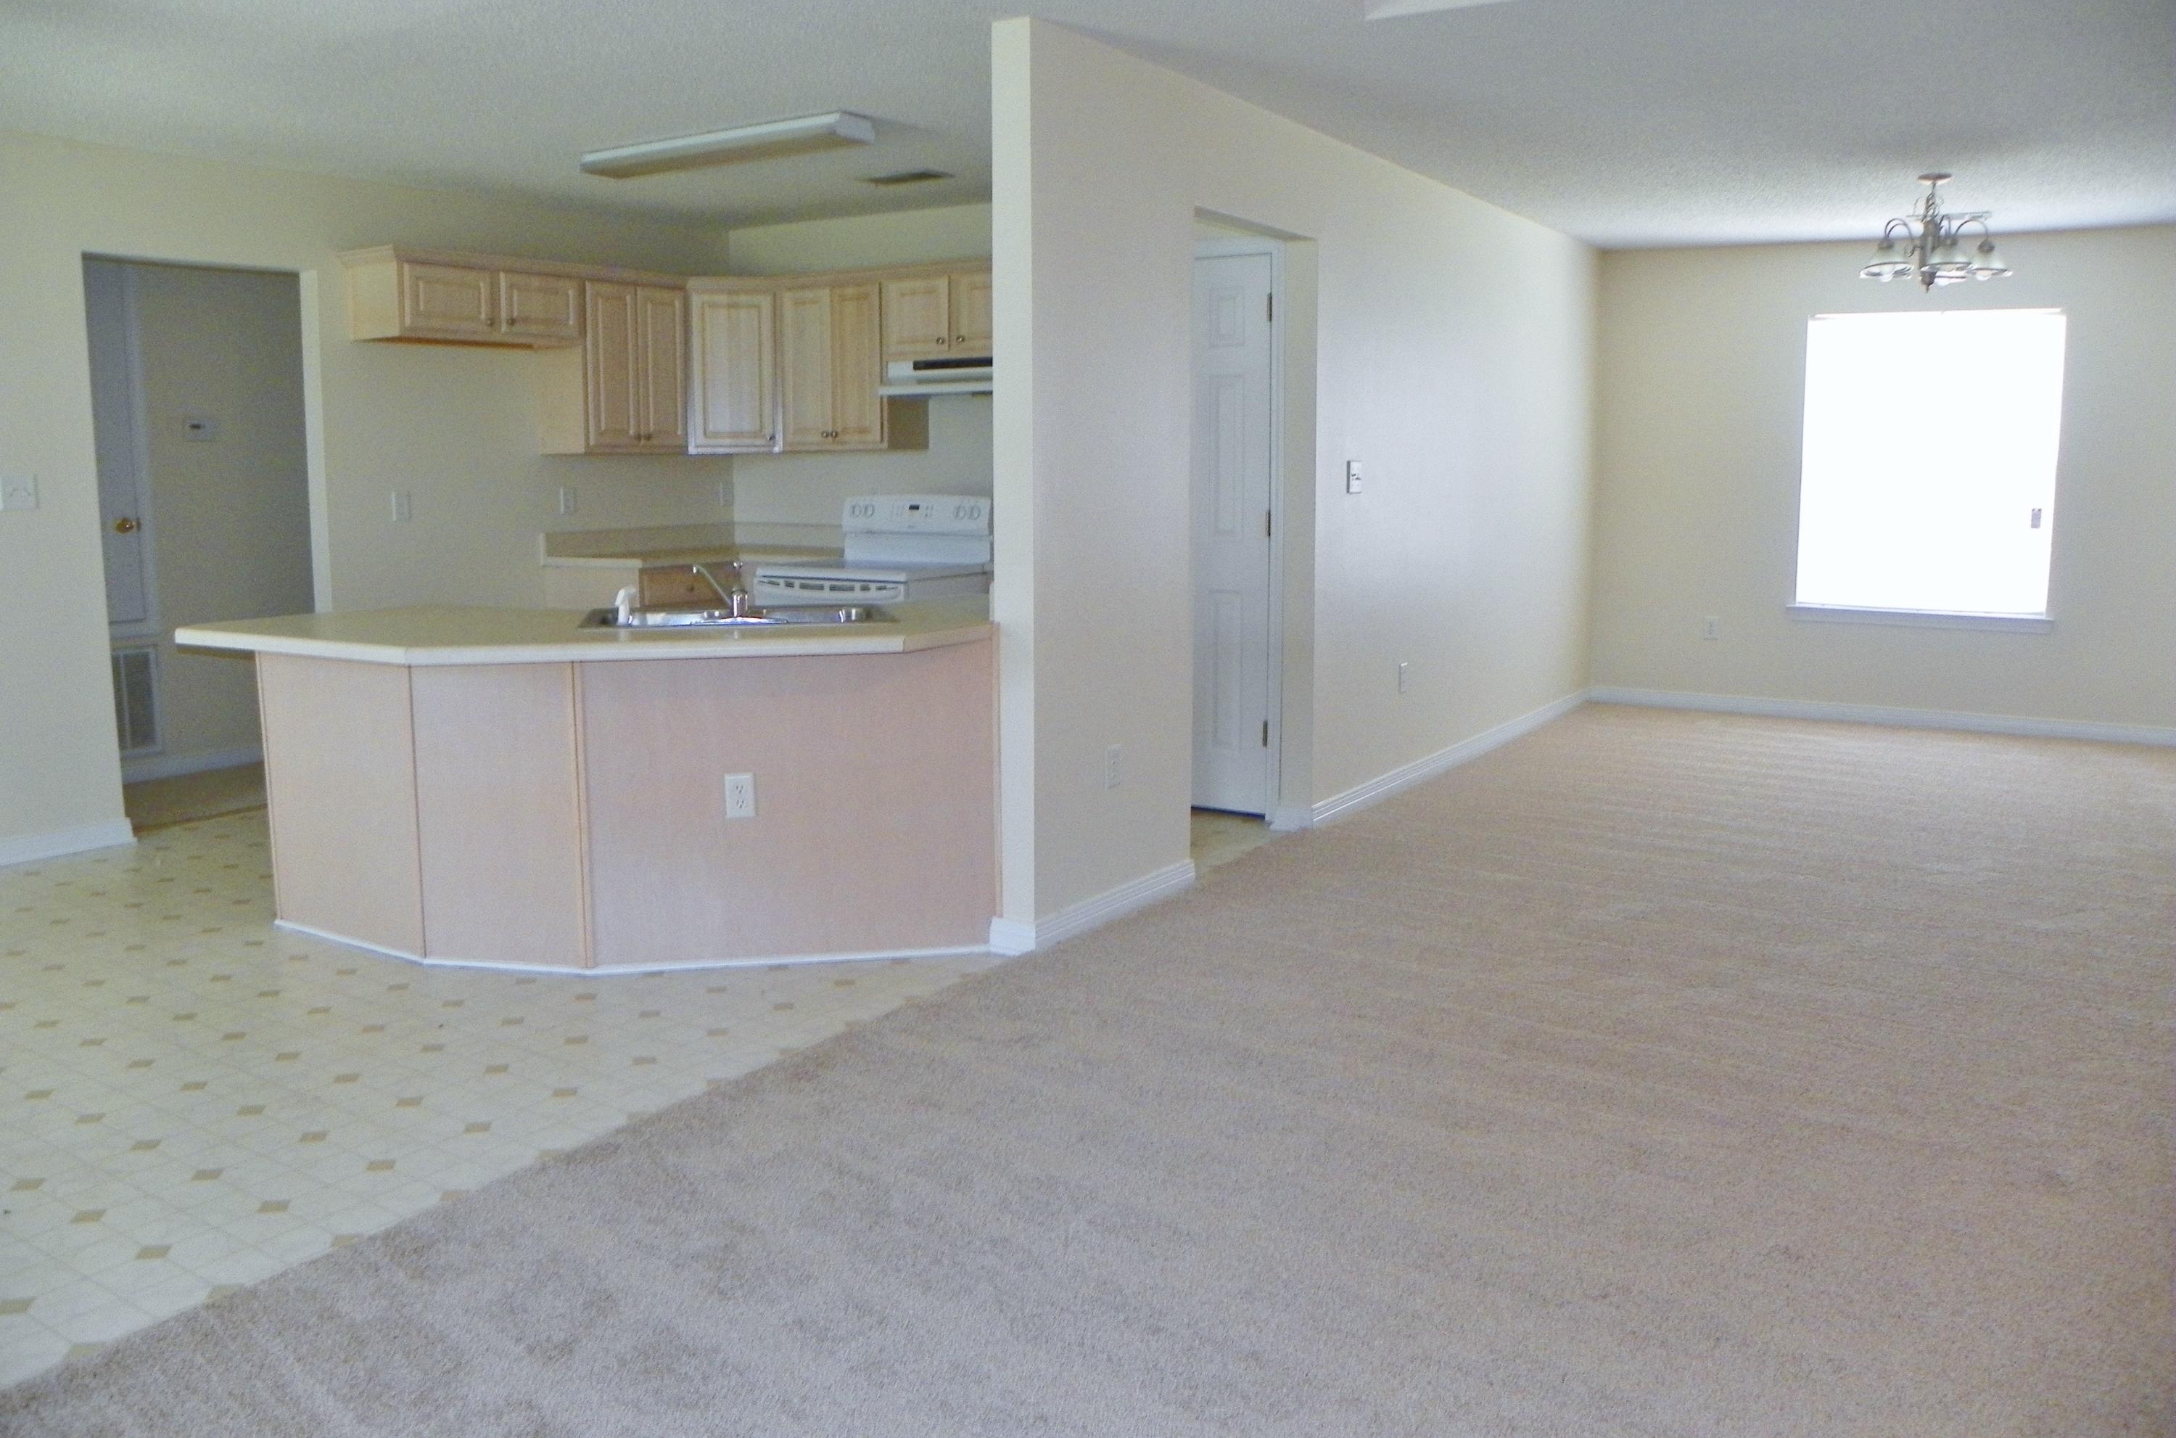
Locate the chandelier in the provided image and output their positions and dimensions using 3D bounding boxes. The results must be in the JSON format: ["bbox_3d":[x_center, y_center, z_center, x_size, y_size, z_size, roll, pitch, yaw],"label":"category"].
[{"bbox_3d":[3.281,-1.874,6.321,0.540,0.440,0.540,5,10,32],"label":"chandelier"}]

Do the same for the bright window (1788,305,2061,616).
[{"bbox_3d":[4.131,-1.257,8.051,1.140,1.470,0.100,5,10,32],"label":"bright window"}]

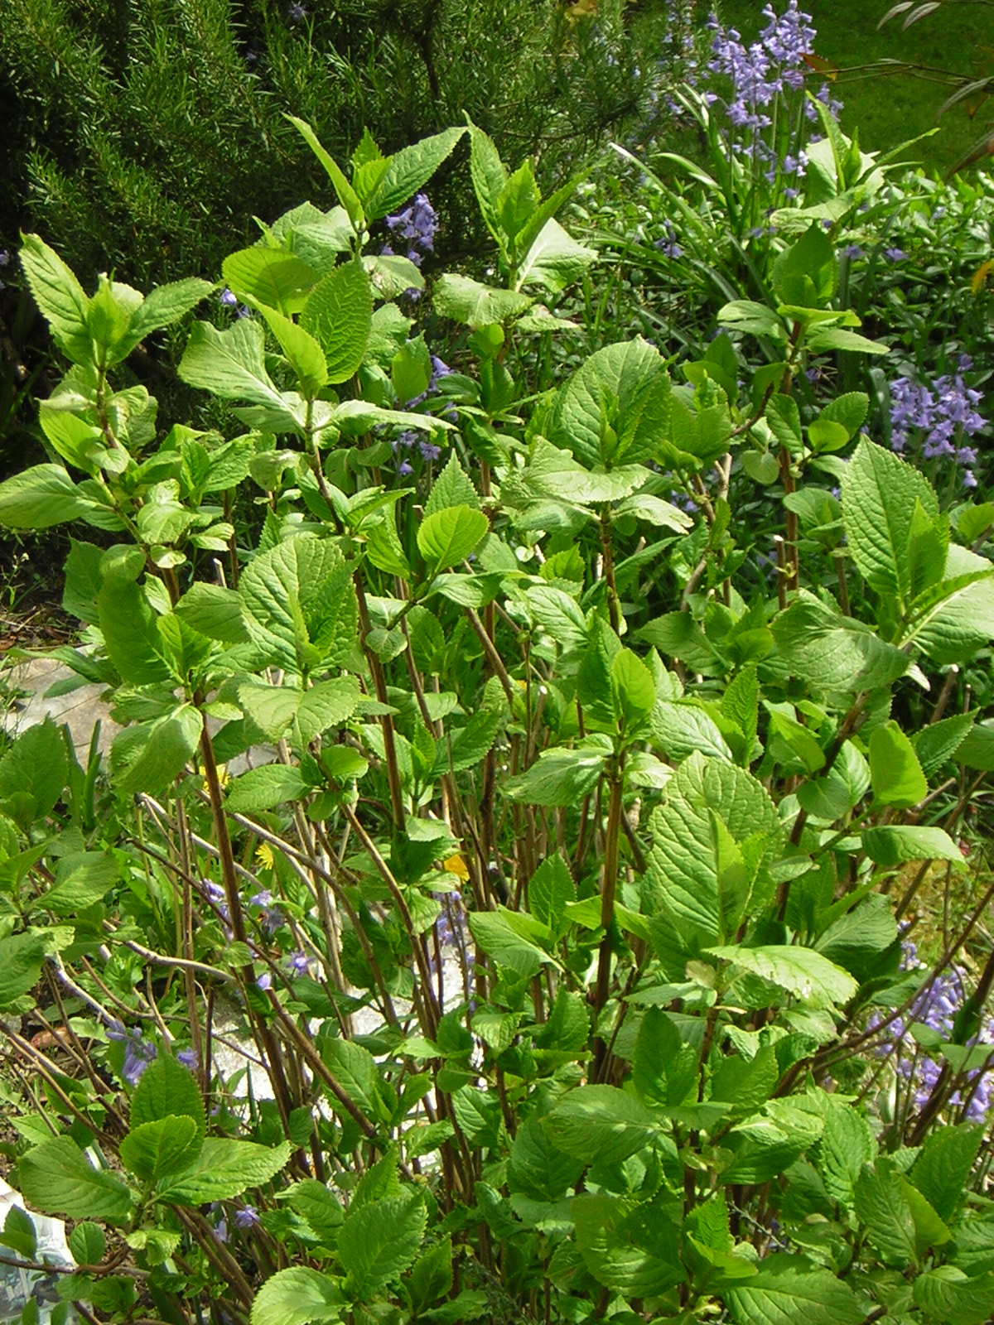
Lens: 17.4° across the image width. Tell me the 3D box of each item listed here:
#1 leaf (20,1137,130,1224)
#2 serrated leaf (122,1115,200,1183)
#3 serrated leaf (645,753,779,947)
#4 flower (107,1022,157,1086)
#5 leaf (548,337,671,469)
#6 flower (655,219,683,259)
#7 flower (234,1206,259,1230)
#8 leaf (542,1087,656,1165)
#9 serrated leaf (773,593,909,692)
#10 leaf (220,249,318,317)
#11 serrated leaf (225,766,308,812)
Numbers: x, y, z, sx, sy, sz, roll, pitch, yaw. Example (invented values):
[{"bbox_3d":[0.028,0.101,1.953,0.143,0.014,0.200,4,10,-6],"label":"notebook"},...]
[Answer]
[{"bbox_3d":[-0.303,0.373,2.317,0.090,0.022,0.056,26,63,18],"label":"leaf"},{"bbox_3d":[-0.240,0.342,2.300,0.051,0.057,0.018,19,14,-5],"label":"serrated leaf"},{"bbox_3d":[0.139,0.123,2.120,0.090,0.127,0.028,-2,-19,-3],"label":"serrated leaf"},{"bbox_3d":[-0.280,0.301,2.500,0.040,0.048,0.038,8,27,17],"label":"flower"},{"bbox_3d":[0.088,-0.195,2.430,0.084,0.102,0.030,9,-15,3],"label":"leaf"},{"bbox_3d":[0.167,-0.410,3.150,0.028,0.036,0.026,0,30,0],"label":"flower"},{"bbox_3d":[-0.167,0.370,2.170,0.018,0.016,0.017,-6,30,-10],"label":"flower"},{"bbox_3d":[0.071,0.320,2.250,0.082,0.020,0.060,3,48,-13],"label":"leaf"},{"bbox_3d":[0.220,-0.013,2.100,0.088,0.024,0.072,-3,51,1],"label":"serrated leaf"},{"bbox_3d":[-0.169,-0.284,2.430,0.069,0.065,0.022,-5,47,4],"label":"leaf"},{"bbox_3d":[-0.172,0.092,2.422,0.064,0.018,0.038,-14,44,1],"label":"serrated leaf"}]

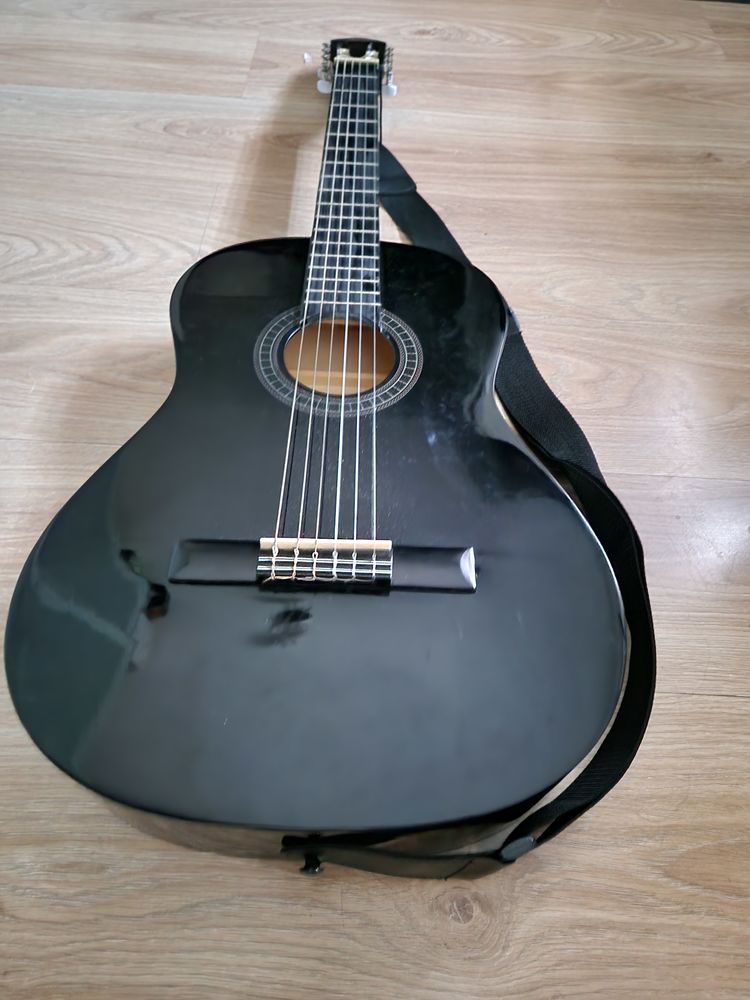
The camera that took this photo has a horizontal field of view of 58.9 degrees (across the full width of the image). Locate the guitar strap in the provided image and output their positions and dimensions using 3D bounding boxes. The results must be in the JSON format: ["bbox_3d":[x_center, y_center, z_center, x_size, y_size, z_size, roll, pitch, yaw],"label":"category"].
[{"bbox_3d":[0.078,-0.128,0.599,0.255,0.072,0.820,2,57,-1],"label":"guitar strap"}]

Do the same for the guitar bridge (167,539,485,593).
[{"bbox_3d":[-0.031,0.041,0.406,0.187,0.011,0.031,2,57,-1],"label":"guitar bridge"}]

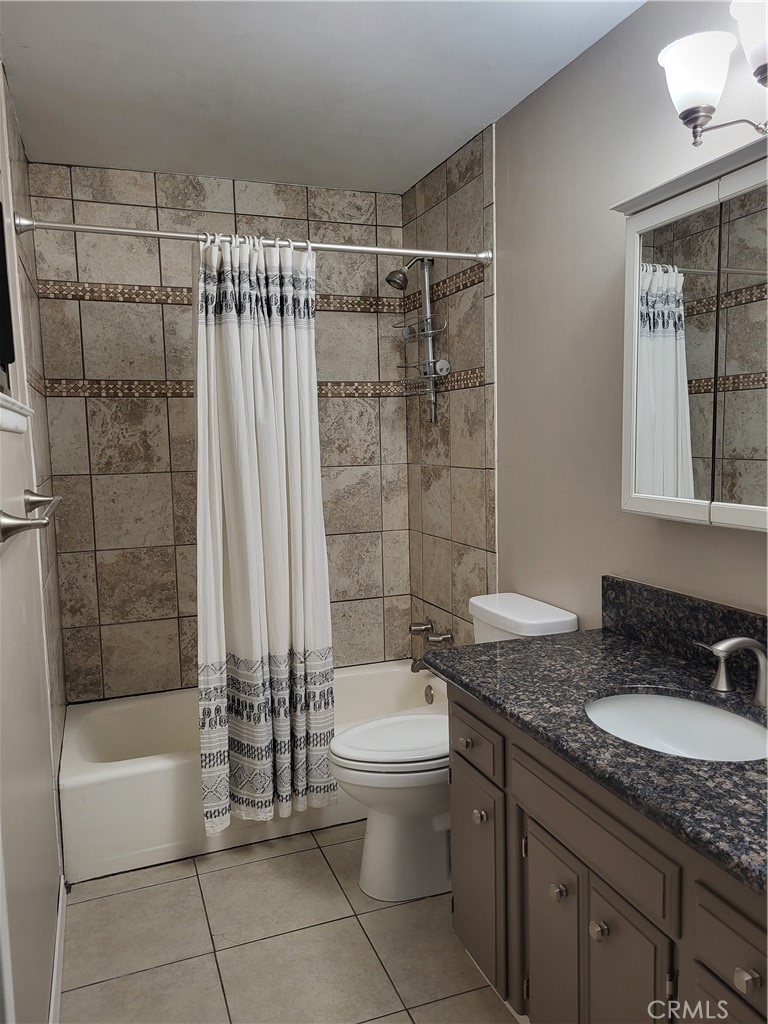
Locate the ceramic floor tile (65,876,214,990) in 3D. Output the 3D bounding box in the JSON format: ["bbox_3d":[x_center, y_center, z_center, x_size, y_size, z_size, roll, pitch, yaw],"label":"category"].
[{"bbox_3d":[-0.705,1.192,2.200,0.382,0.011,0.389,-4,7,-20],"label":"ceramic floor tile"}]

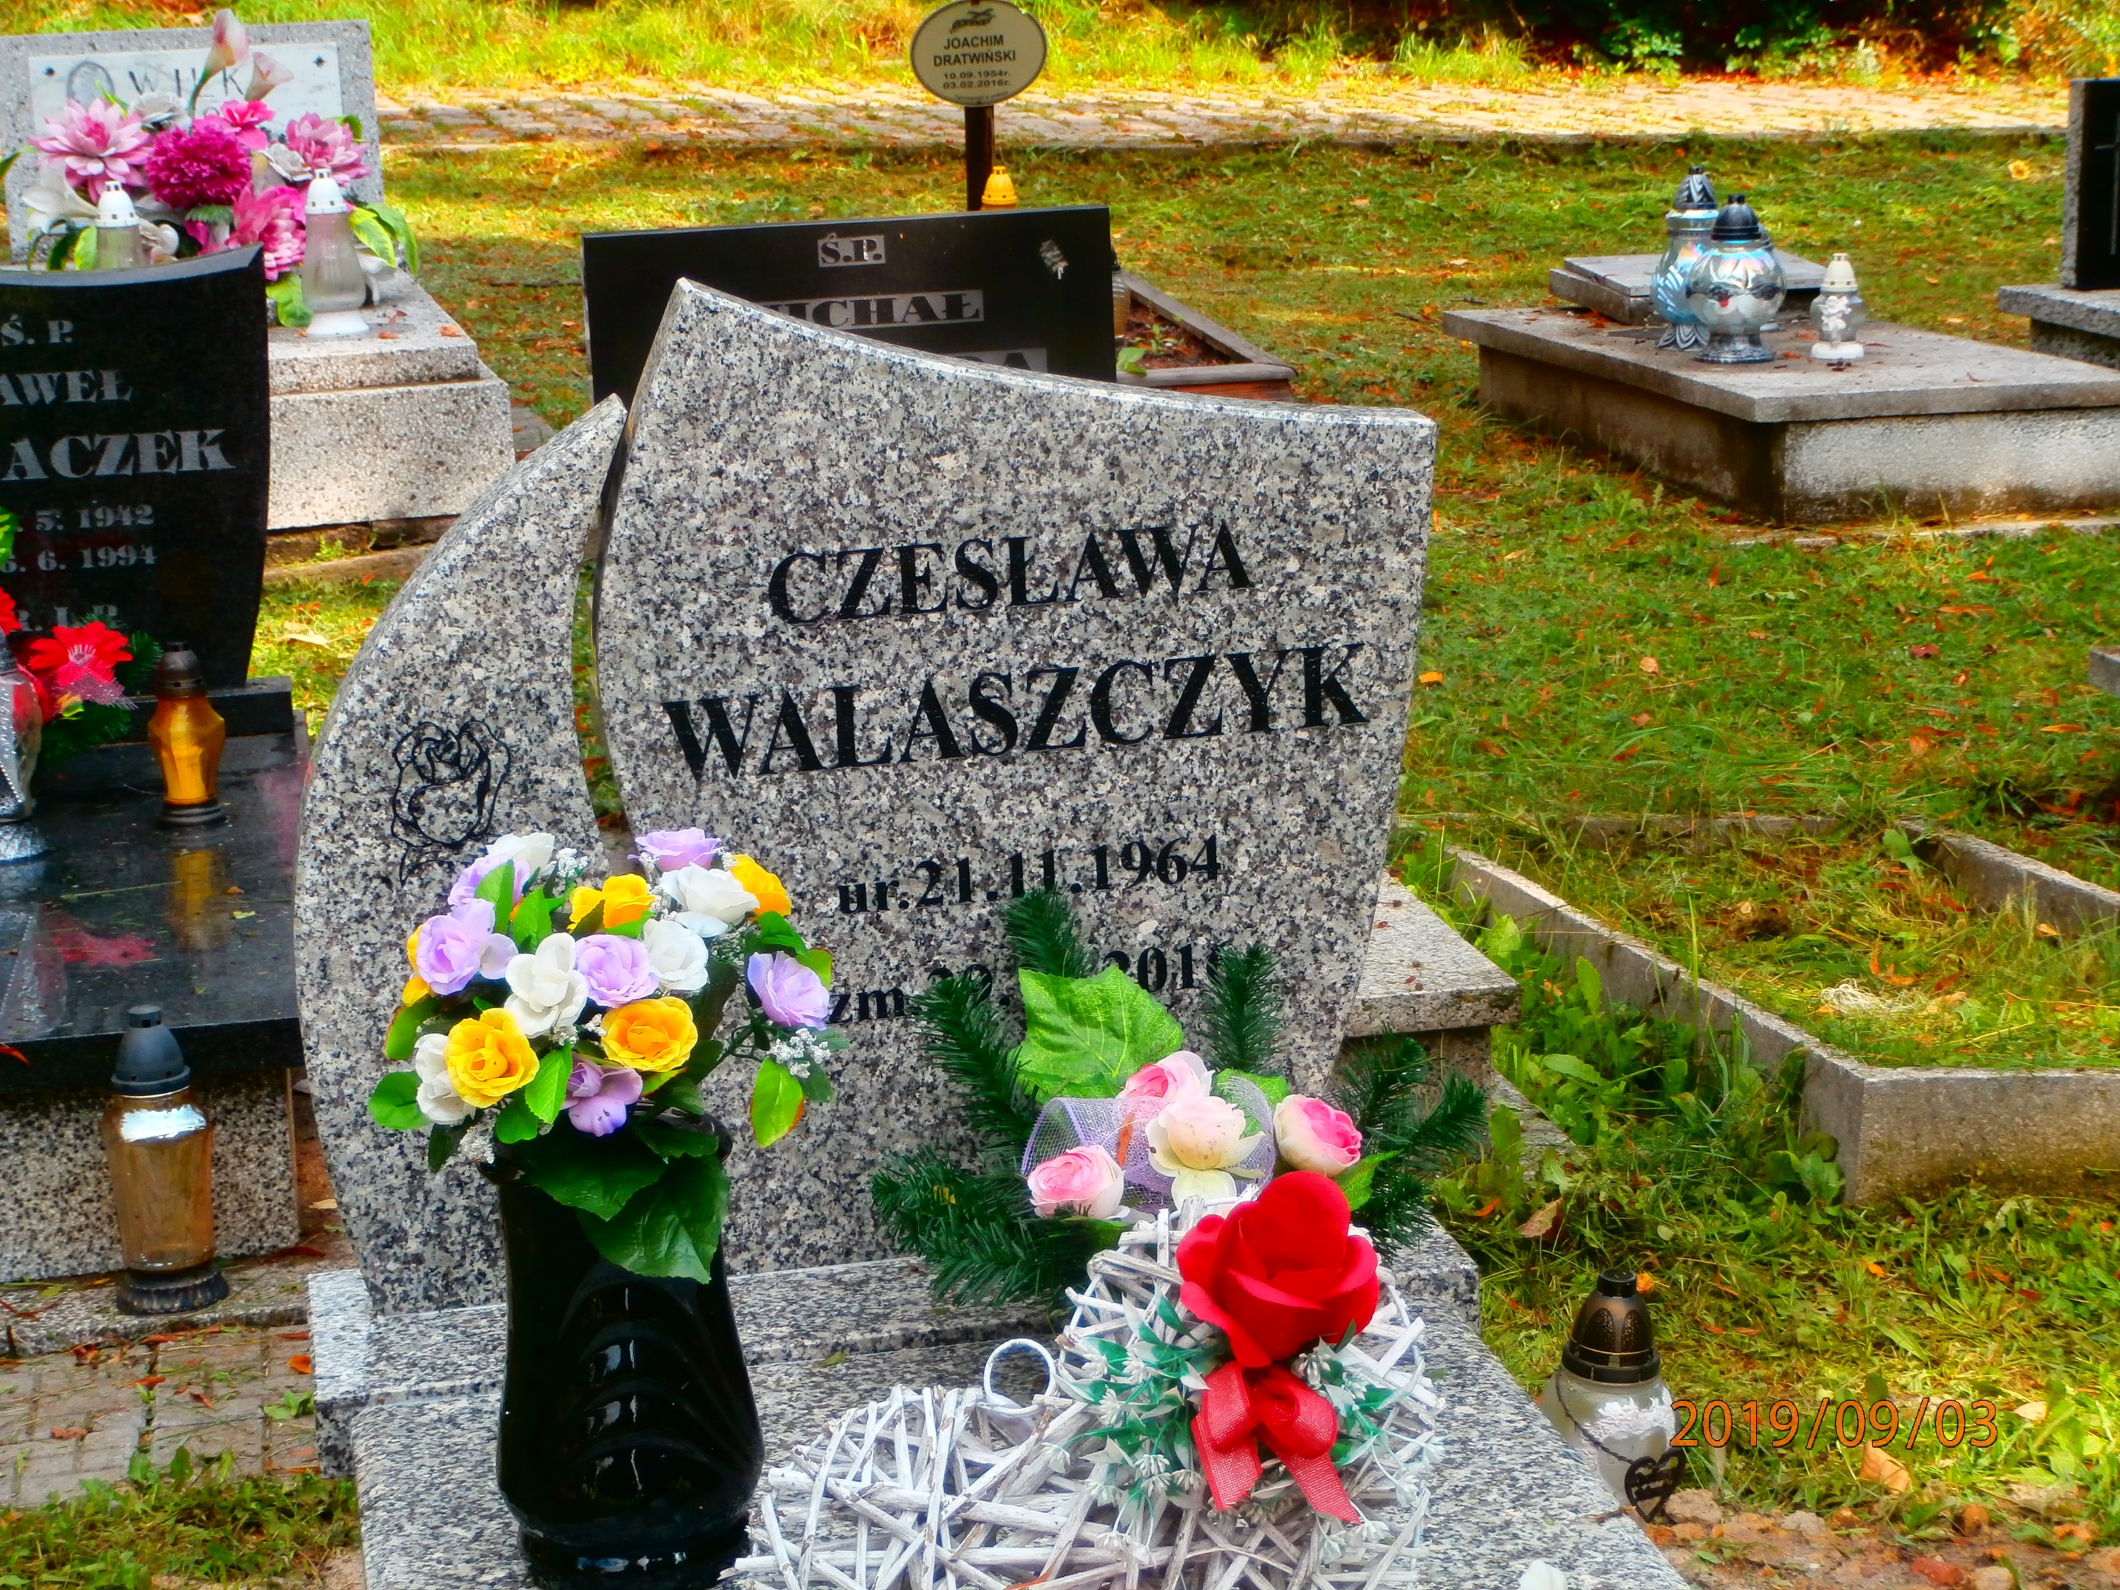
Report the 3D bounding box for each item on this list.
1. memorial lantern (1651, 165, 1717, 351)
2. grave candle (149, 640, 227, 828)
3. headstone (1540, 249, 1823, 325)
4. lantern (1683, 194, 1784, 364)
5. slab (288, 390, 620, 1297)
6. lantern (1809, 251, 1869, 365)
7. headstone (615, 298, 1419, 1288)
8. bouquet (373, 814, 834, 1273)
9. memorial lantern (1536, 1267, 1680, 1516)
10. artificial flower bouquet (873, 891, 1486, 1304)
[{"bbox_3d":[1.146,-0.982,7.602,0.160,0.322,0.160,-1,12,9],"label":"memorial lantern"},{"bbox_3d":[-1.005,-0.074,4.782,0.090,0.196,0.090,-5,12,-12],"label":"grave candle"},{"bbox_3d":[1.269,-1.016,8.285,0.460,0.090,0.460,-5,12,-11],"label":"headstone"},{"bbox_3d":[1.199,-0.921,7.408,0.180,0.281,0.180,0,12,9],"label":"lantern"},{"bbox_3d":[-0.434,0.052,3.155,0.290,0.680,0.080,-5,12,-11],"label":"slab"},{"bbox_3d":[1.376,-0.865,7.356,0.100,0.178,0.100,0,12,11],"label":"lantern"},{"bbox_3d":[-0.029,-0.024,3.221,0.650,0.760,0.080,-5,12,-11],"label":"headstone"},{"bbox_3d":[-0.291,0.147,2.612,0.290,0.260,0.250,-5,12,-11],"label":"bouquet"},{"bbox_3d":[0.410,0.452,3.100,0.110,0.199,0.110,-1,12,7],"label":"memorial lantern"},{"bbox_3d":[0.073,0.237,3.118,0.430,0.270,0.210,-5,12,-11],"label":"artificial flower bouquet"}]

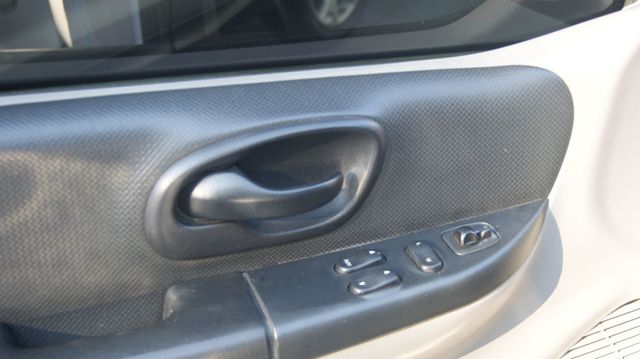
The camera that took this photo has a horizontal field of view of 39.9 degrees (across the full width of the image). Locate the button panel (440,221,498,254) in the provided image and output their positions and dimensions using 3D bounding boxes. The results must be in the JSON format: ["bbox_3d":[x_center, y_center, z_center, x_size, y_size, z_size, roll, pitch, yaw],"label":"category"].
[{"bbox_3d":[0.121,0.046,0.705,0.042,0.013,0.030,-16,31,-10],"label":"button panel"}]

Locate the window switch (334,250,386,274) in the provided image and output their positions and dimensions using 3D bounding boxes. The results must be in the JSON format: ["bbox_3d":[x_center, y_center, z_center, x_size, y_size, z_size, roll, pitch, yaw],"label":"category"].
[{"bbox_3d":[0.032,0.065,0.701,0.040,0.009,0.019,-16,31,-10],"label":"window switch"}]

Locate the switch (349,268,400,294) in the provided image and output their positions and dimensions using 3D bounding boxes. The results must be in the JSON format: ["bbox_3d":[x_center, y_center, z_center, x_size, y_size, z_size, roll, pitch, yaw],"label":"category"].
[{"bbox_3d":[0.042,0.078,0.676,0.040,0.009,0.019,-16,31,-10],"label":"switch"}]

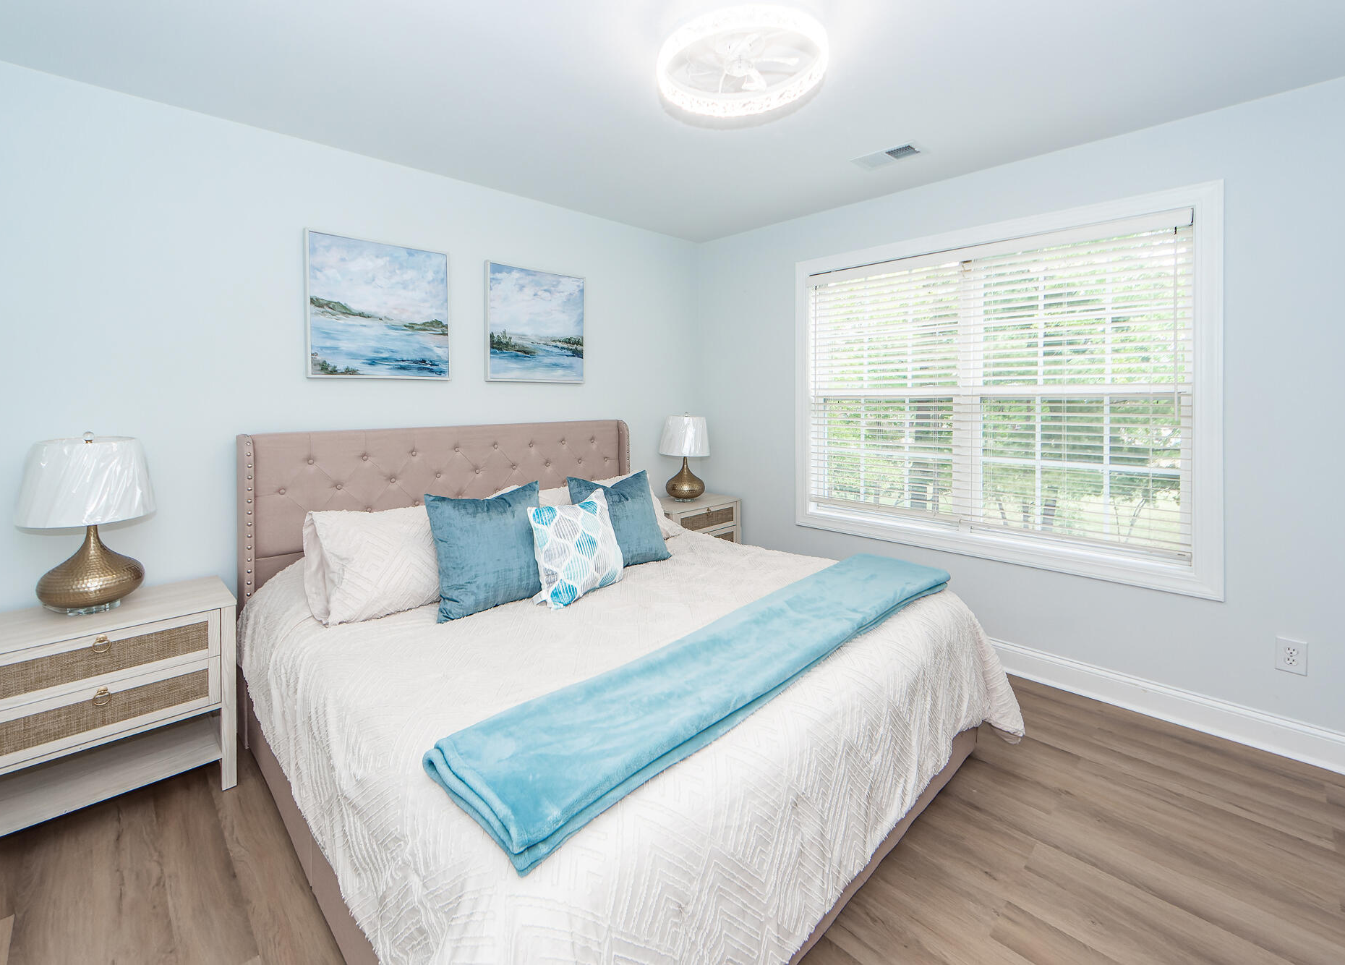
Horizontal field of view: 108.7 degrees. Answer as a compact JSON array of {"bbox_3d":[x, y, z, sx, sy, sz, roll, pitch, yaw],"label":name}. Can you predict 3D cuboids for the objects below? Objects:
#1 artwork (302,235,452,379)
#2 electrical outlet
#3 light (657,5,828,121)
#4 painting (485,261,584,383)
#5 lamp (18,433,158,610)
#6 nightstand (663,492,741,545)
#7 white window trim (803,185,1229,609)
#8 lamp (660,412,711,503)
[{"bbox_3d":[-1.425,-0.857,2.389,0.622,0.685,0.045,-3,5,-39],"label":"artwork"},{"bbox_3d":[2.421,0.681,1.885,0.078,0.127,0.012,3,5,40],"label":"electrical outlet"},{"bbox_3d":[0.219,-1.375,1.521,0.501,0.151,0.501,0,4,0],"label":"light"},{"bbox_3d":[-0.800,-0.944,2.904,0.632,0.683,0.045,-3,5,-39],"label":"painting"},{"bbox_3d":[-2.013,0.139,1.670,0.332,0.618,0.332,-3,5,-39],"label":"lamp"},{"bbox_3d":[0.113,0.486,3.419,0.616,0.660,0.396,-3,5,-39],"label":"nightstand"},{"bbox_3d":[1.536,-0.487,2.594,1.927,1.749,0.070,3,5,40],"label":"white window trim"},{"bbox_3d":[0.096,-0.174,3.405,0.332,0.619,0.332,0,4,0],"label":"lamp"}]

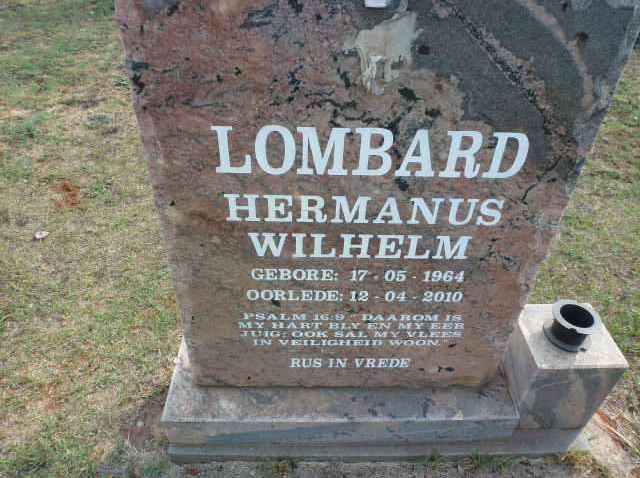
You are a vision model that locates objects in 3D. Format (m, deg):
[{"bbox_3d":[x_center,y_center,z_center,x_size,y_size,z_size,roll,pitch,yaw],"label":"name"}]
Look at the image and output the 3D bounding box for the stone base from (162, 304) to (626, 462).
[{"bbox_3d":[0.142,0.315,1.073,0.990,0.281,0.302,0,39,0],"label":"stone base"}]

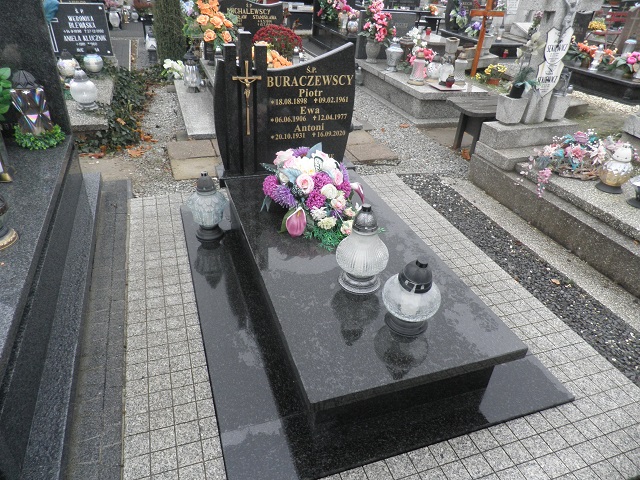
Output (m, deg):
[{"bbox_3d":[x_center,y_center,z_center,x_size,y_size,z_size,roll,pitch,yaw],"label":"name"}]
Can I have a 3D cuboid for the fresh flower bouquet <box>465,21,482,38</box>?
[{"bbox_3d":[2.985,-4.080,8.600,0.330,0.290,0.280,-8,34,-18],"label":"fresh flower bouquet"}]

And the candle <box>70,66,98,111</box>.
[{"bbox_3d":[-1.884,-1.216,3.537,0.203,0.315,0.203,-8,34,-18],"label":"candle"}]

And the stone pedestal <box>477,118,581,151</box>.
[{"bbox_3d":[1.713,-0.874,3.615,0.800,0.145,0.200,-8,34,-18],"label":"stone pedestal"}]

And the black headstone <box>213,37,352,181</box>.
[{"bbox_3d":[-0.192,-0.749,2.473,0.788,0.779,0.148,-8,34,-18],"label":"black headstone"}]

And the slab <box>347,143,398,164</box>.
[{"bbox_3d":[0.443,-0.753,3.936,0.375,0.050,0.388,-8,34,-18],"label":"slab"}]

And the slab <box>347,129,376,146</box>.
[{"bbox_3d":[0.296,-0.962,4.269,0.380,0.050,0.380,-8,34,-18],"label":"slab"}]

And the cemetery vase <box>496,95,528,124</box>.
[{"bbox_3d":[1.535,-1.060,3.578,0.190,0.190,0.190,-8,34,-18],"label":"cemetery vase"}]

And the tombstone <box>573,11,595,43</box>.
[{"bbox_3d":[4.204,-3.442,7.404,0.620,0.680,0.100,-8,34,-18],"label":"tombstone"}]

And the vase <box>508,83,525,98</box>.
[{"bbox_3d":[1.366,-0.996,3.081,0.101,0.164,0.101,-8,34,-18],"label":"vase"}]

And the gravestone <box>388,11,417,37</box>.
[{"bbox_3d":[0.946,-2.919,6.334,0.800,0.610,0.140,-8,34,-18],"label":"gravestone"}]

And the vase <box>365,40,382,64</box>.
[{"bbox_3d":[0.702,-2.519,5.914,0.200,0.290,0.200,3,32,-2],"label":"vase"}]

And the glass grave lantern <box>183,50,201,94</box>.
[{"bbox_3d":[-1.471,-1.948,5.082,0.190,0.460,0.190,-8,34,-18],"label":"glass grave lantern"}]

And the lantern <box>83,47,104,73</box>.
[{"bbox_3d":[-2.620,-2.066,5.090,0.215,0.245,0.215,-8,34,-18],"label":"lantern"}]

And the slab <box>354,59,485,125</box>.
[{"bbox_3d":[1.039,-1.717,5.008,0.784,0.297,1.728,-8,34,-18],"label":"slab"}]

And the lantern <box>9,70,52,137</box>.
[{"bbox_3d":[-1.660,-0.759,2.516,0.201,0.371,0.201,-8,34,-18],"label":"lantern"}]

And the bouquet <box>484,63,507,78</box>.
[{"bbox_3d":[2.134,-2.064,5.363,0.233,0.159,0.212,-8,34,-18],"label":"bouquet"}]

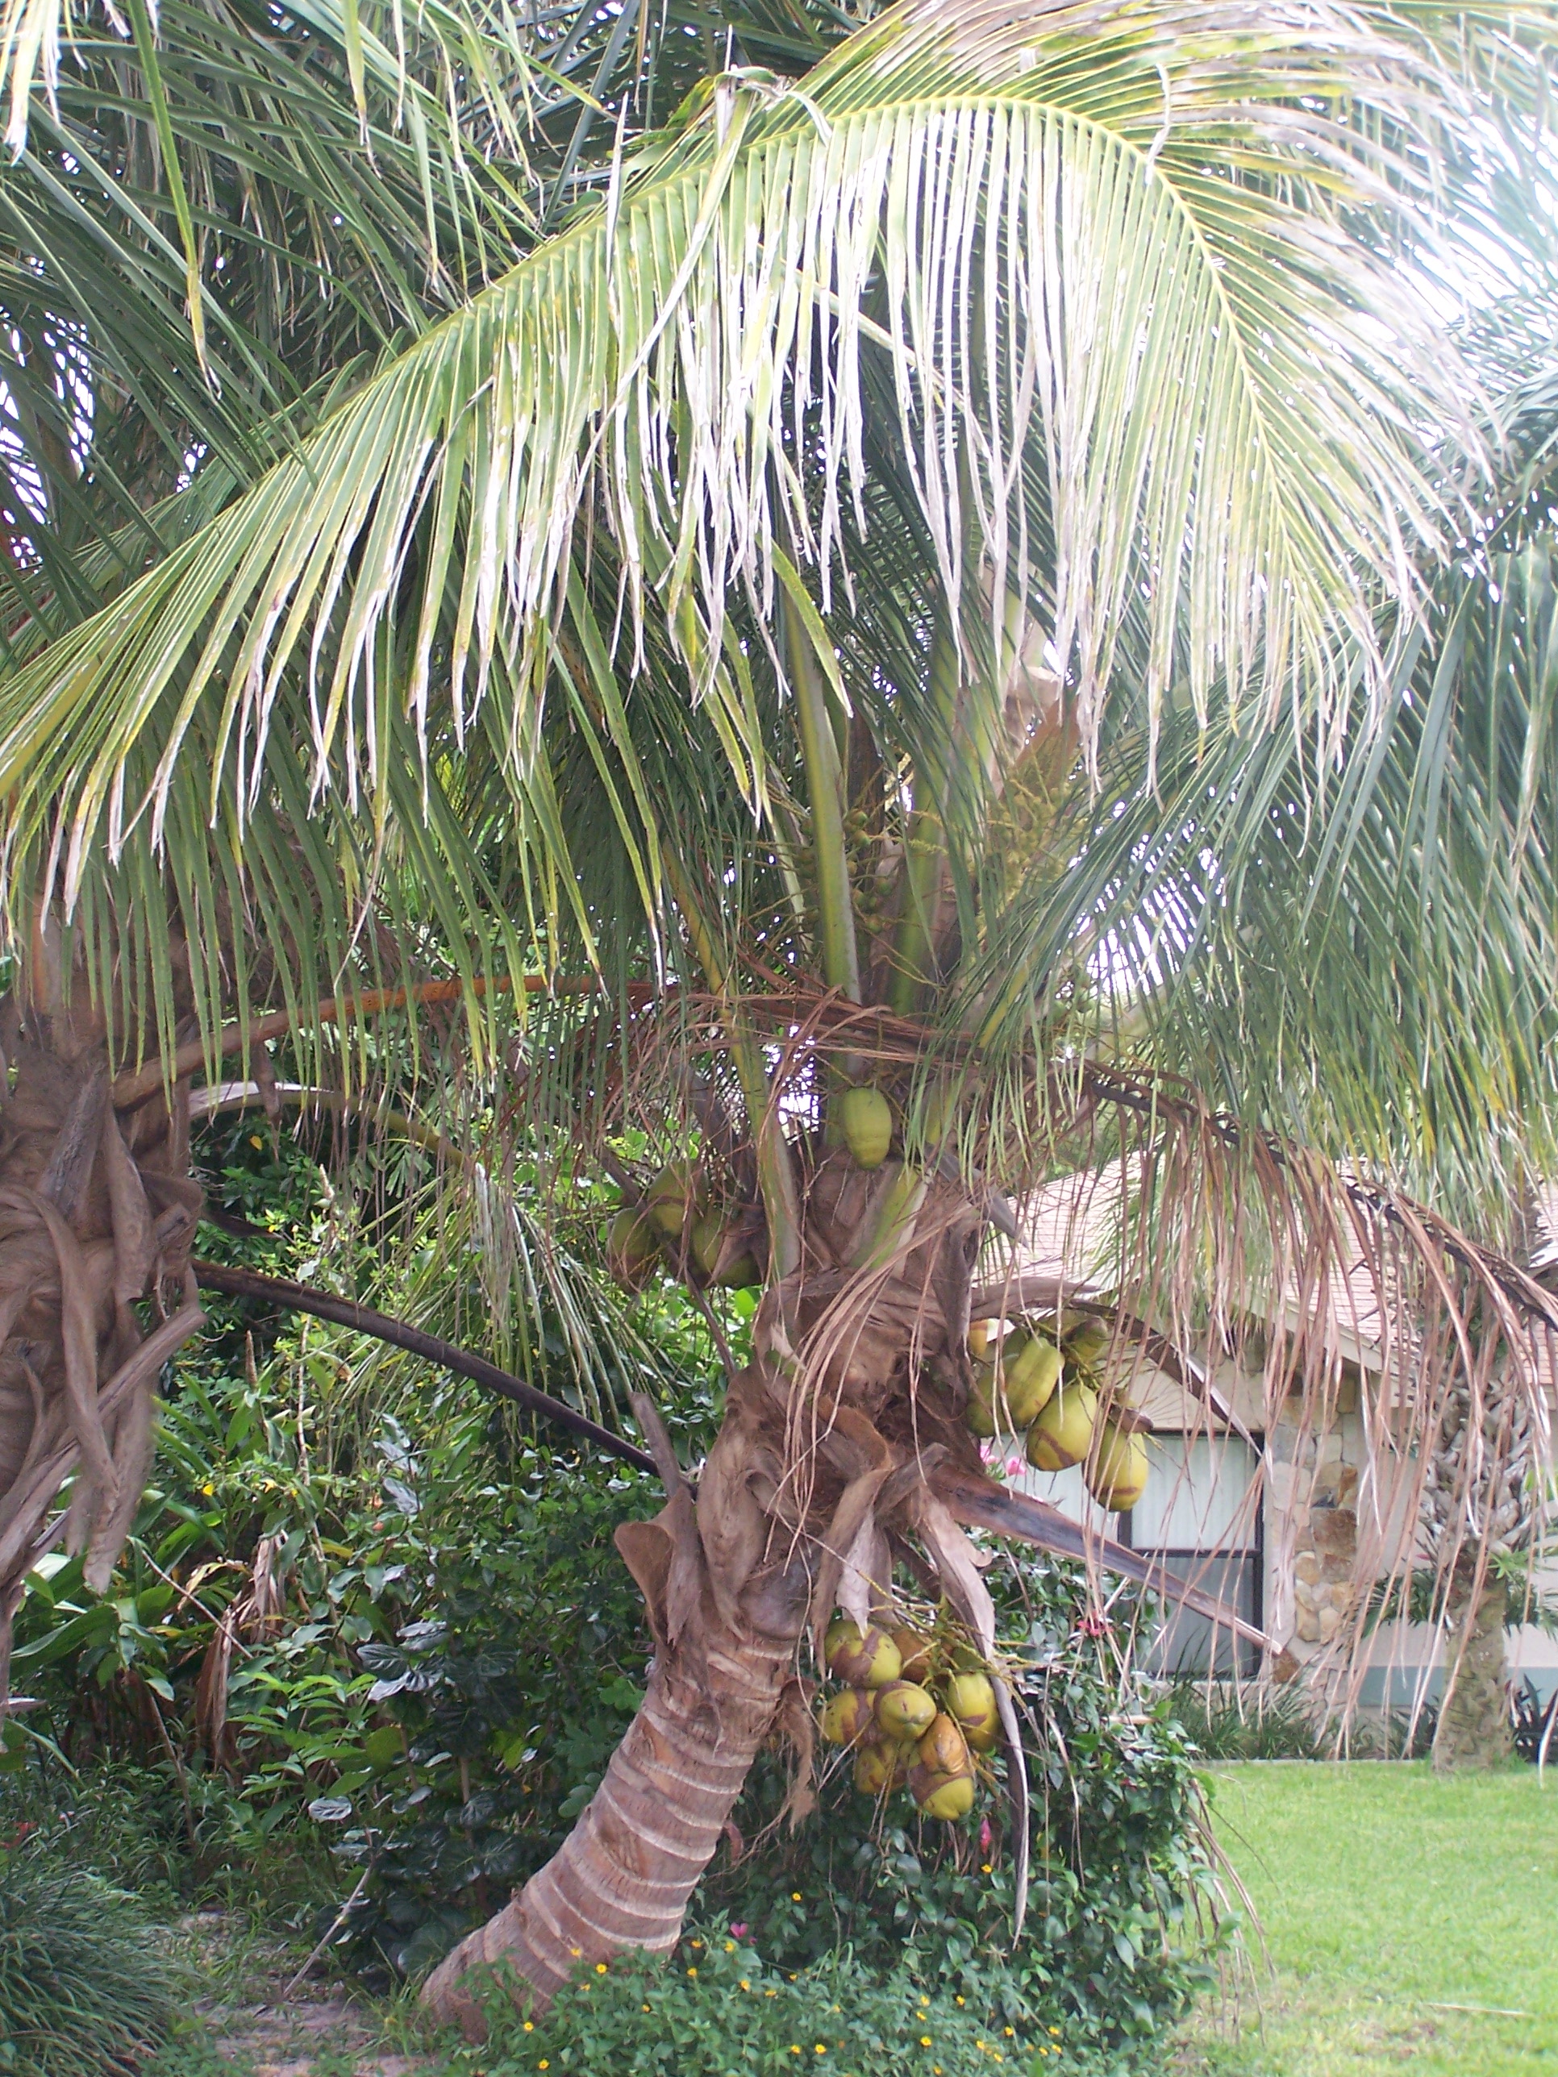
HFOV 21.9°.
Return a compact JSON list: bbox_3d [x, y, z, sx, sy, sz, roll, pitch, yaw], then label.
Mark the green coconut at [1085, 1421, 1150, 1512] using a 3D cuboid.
[{"bbox_3d":[0.936,1.181,11.100,0.175,0.250,0.175,9,-6,0],"label":"green coconut"}]

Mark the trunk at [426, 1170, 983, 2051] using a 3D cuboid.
[{"bbox_3d":[-0.190,1.526,11.100,1.520,2.400,0.850,0,-7,0],"label":"trunk"}]

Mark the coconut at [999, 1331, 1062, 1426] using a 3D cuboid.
[{"bbox_3d":[0.695,0.939,11.100,0.160,0.260,0.160,19,-6,0],"label":"coconut"}]

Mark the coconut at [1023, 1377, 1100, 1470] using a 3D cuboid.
[{"bbox_3d":[0.784,1.069,11.100,0.180,0.255,0.180,22,-6,0],"label":"coconut"}]

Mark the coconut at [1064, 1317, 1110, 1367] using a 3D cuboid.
[{"bbox_3d":[0.857,0.848,11.200,0.150,0.180,0.150,27,-6,0],"label":"coconut"}]

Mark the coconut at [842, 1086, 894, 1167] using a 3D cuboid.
[{"bbox_3d":[0.240,0.242,11.000,0.150,0.235,0.150,-6,-6,0],"label":"coconut"}]

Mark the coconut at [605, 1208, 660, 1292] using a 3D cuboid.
[{"bbox_3d":[-0.410,0.593,11.300,0.160,0.235,0.160,2,-6,0],"label":"coconut"}]

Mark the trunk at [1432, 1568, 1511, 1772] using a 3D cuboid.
[{"bbox_3d":[4.223,3.852,24.500,0.460,1.250,0.460,0,-7,0],"label":"trunk"}]

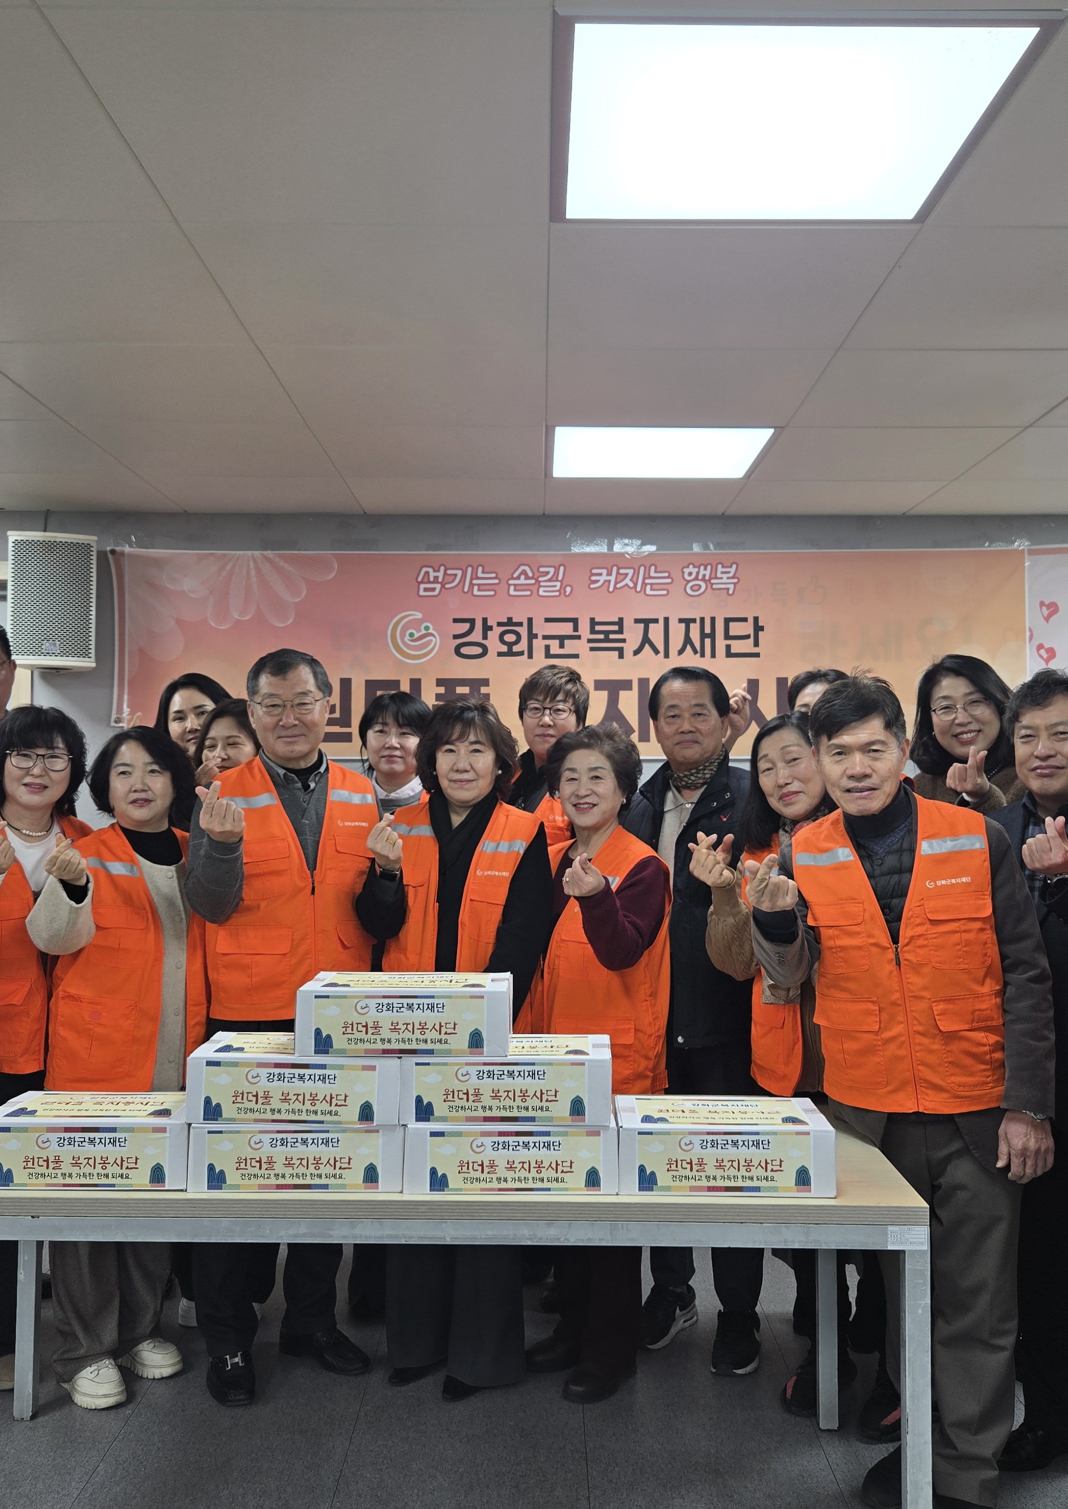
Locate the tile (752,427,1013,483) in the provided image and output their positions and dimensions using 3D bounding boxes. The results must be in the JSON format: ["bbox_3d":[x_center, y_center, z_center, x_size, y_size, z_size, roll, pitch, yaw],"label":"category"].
[{"bbox_3d":[0.931,-0.818,3.603,0.600,0.020,0.600,0,-1,0],"label":"tile"}]

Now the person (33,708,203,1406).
[{"bbox_3d":[-0.961,0.695,3.102,0.430,1.523,0.400,1,-1,-18],"label":"person"}]

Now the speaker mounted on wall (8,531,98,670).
[{"bbox_3d":[-1.490,-0.479,4.175,0.260,0.400,0.250,1,-1,-18],"label":"speaker mounted on wall"}]

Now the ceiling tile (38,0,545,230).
[{"bbox_3d":[-0.277,-0.865,1.838,0.600,0.020,0.600,0,-1,0],"label":"ceiling tile"}]

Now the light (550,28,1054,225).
[{"bbox_3d":[0.325,-0.872,1.830,0.580,0.050,0.580,0,-1,0],"label":"light"}]

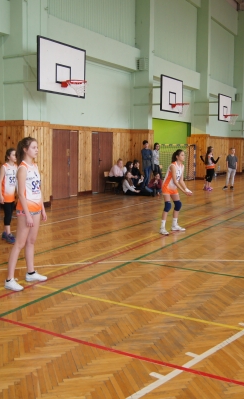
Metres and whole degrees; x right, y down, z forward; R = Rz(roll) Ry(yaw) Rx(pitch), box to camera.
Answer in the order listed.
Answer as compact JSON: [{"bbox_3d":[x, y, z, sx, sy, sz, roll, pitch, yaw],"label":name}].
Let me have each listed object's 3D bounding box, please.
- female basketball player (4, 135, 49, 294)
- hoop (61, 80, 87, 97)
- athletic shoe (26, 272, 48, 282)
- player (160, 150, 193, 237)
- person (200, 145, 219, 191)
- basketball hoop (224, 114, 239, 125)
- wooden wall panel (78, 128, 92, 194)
[{"bbox_3d":[-1.085,0.153,5.106,0.360,1.700,0.450,2,7,19],"label":"female basketball player"},{"bbox_3d":[-1.126,-2.619,10.656,0.620,0.420,0.460,4,7,31],"label":"hoop"},{"bbox_3d":[-1.009,0.926,5.351,0.250,0.110,0.095,0,6,2],"label":"athletic shoe"},{"bbox_3d":[1.021,-0.142,8.497,0.520,1.570,0.450,4,7,30],"label":"player"},{"bbox_3d":[3.391,-1.195,17.326,0.500,1.670,0.600,-2,7,-15],"label":"person"},{"bbox_3d":[5.215,-3.792,21.313,0.620,0.420,0.460,4,7,31],"label":"basketball hoop"},{"bbox_3d":[-1.244,-1.295,15.328,0.070,2.050,0.800,4,7,31],"label":"wooden wall panel"}]

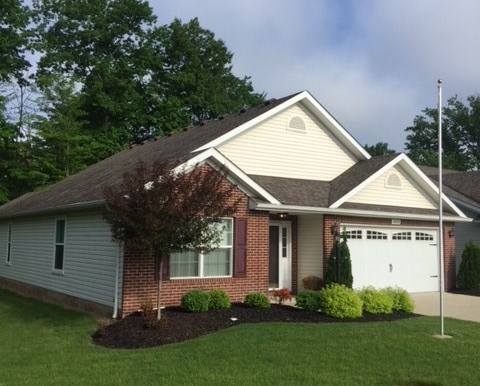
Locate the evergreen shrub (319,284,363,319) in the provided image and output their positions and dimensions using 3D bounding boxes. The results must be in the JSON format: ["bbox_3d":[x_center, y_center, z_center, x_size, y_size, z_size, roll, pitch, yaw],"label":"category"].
[{"bbox_3d":[2.242,2.424,11.929,0.989,0.769,0.950,1,-5,0],"label":"evergreen shrub"}]

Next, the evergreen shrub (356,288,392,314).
[{"bbox_3d":[3.230,2.603,12.918,0.925,0.644,0.880,1,-5,0],"label":"evergreen shrub"}]

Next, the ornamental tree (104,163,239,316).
[{"bbox_3d":[-1.399,0.959,10.806,2.739,3.302,2.550,1,-5,0],"label":"ornamental tree"}]

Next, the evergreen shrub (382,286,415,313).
[{"bbox_3d":[3.931,2.661,13.315,0.853,0.620,0.840,1,-5,0],"label":"evergreen shrub"}]

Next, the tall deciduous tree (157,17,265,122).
[{"bbox_3d":[-2.584,-4.412,43.596,8.461,20.423,9.000,1,-5,0],"label":"tall deciduous tree"}]

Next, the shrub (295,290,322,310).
[{"bbox_3d":[1.673,2.614,13.015,0.711,0.538,0.740,1,-5,0],"label":"shrub"}]

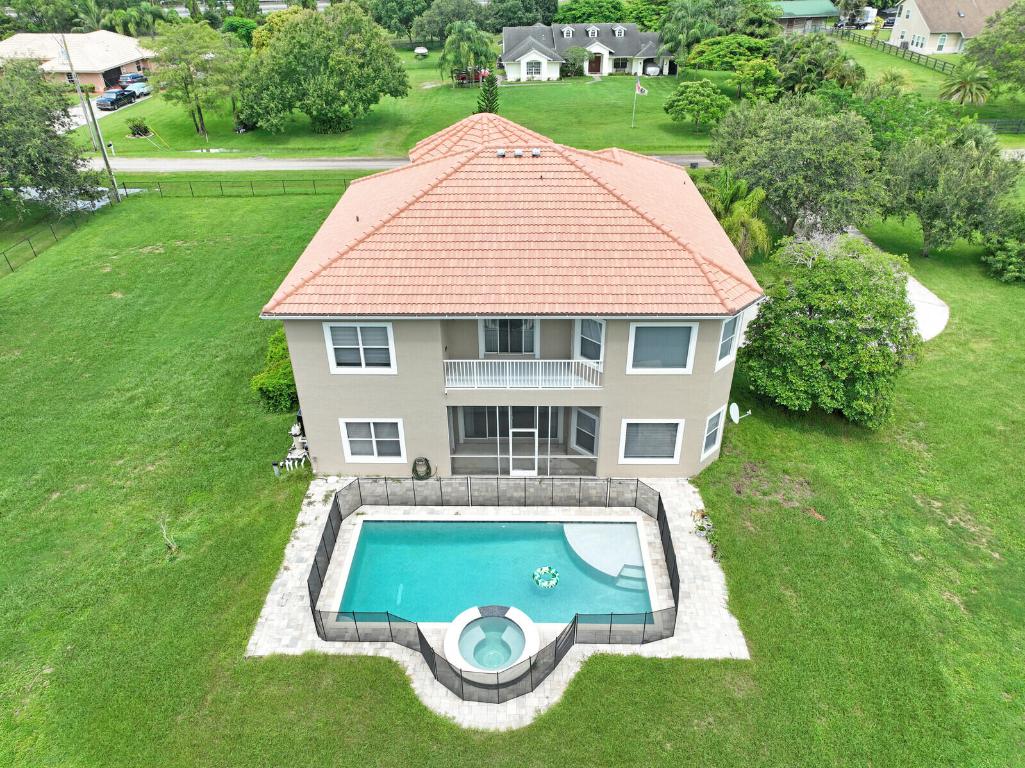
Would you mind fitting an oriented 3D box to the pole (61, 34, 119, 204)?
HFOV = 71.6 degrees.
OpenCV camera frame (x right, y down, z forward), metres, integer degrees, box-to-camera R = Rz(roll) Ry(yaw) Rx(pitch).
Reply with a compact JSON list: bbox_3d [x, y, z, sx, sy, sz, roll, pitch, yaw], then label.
[{"bbox_3d":[-29.390,-18.295,50.023,0.320,11.200,0.320,0,32,0],"label":"pole"}]

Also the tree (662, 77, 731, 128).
[{"bbox_3d":[18.000,-26.994,68.902,6.800,4.900,6.800,0,32,2],"label":"tree"}]

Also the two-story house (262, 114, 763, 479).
[{"bbox_3d":[0.338,-5.380,29.639,16.600,10.200,17.000,0,32,2],"label":"two-story house"}]

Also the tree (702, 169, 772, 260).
[{"bbox_3d":[12.409,-9.284,40.035,4.200,5.500,4.200,0,32,2],"label":"tree"}]

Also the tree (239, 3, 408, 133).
[{"bbox_3d":[-19.581,-32.889,73.184,17.200,11.600,15.000,0,32,0],"label":"tree"}]

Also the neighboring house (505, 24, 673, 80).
[{"bbox_3d":[11.238,-49.439,104.835,25.716,6.300,16.500,0,32,0],"label":"neighboring house"}]

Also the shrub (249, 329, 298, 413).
[{"bbox_3d":[-9.302,-0.582,30.436,2.600,1.650,4.200,0,32,0],"label":"shrub"}]

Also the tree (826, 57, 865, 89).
[{"bbox_3d":[37.253,-34.211,80.077,4.000,4.800,4.000,0,32,2],"label":"tree"}]

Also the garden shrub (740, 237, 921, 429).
[{"bbox_3d":[12.230,-2.244,27.690,6.300,6.600,6.300,0,32,2],"label":"garden shrub"}]

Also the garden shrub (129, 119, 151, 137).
[{"bbox_3d":[-37.645,-25.898,71.652,2.000,1.700,2.000,0,32,2],"label":"garden shrub"}]

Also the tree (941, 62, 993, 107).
[{"bbox_3d":[46.652,-30.451,73.408,4.600,5.200,4.600,0,32,2],"label":"tree"}]

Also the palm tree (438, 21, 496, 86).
[{"bbox_3d":[-6.219,-43.521,93.825,7.500,7.900,7.200,0,32,0],"label":"palm tree"}]

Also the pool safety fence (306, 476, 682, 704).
[{"bbox_3d":[-0.500,5.540,20.616,10.200,1.220,7.400,0,32,2],"label":"pool safety fence"}]

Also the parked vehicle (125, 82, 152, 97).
[{"bbox_3d":[-47.593,-37.791,90.803,1.850,1.550,4.600,2,32,3],"label":"parked vehicle"}]

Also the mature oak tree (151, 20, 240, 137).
[{"bbox_3d":[-31.000,-29.517,69.304,8.800,10.100,8.600,0,32,0],"label":"mature oak tree"}]

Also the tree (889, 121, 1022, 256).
[{"bbox_3d":[25.549,-10.865,41.394,7.600,7.400,7.400,0,32,0],"label":"tree"}]

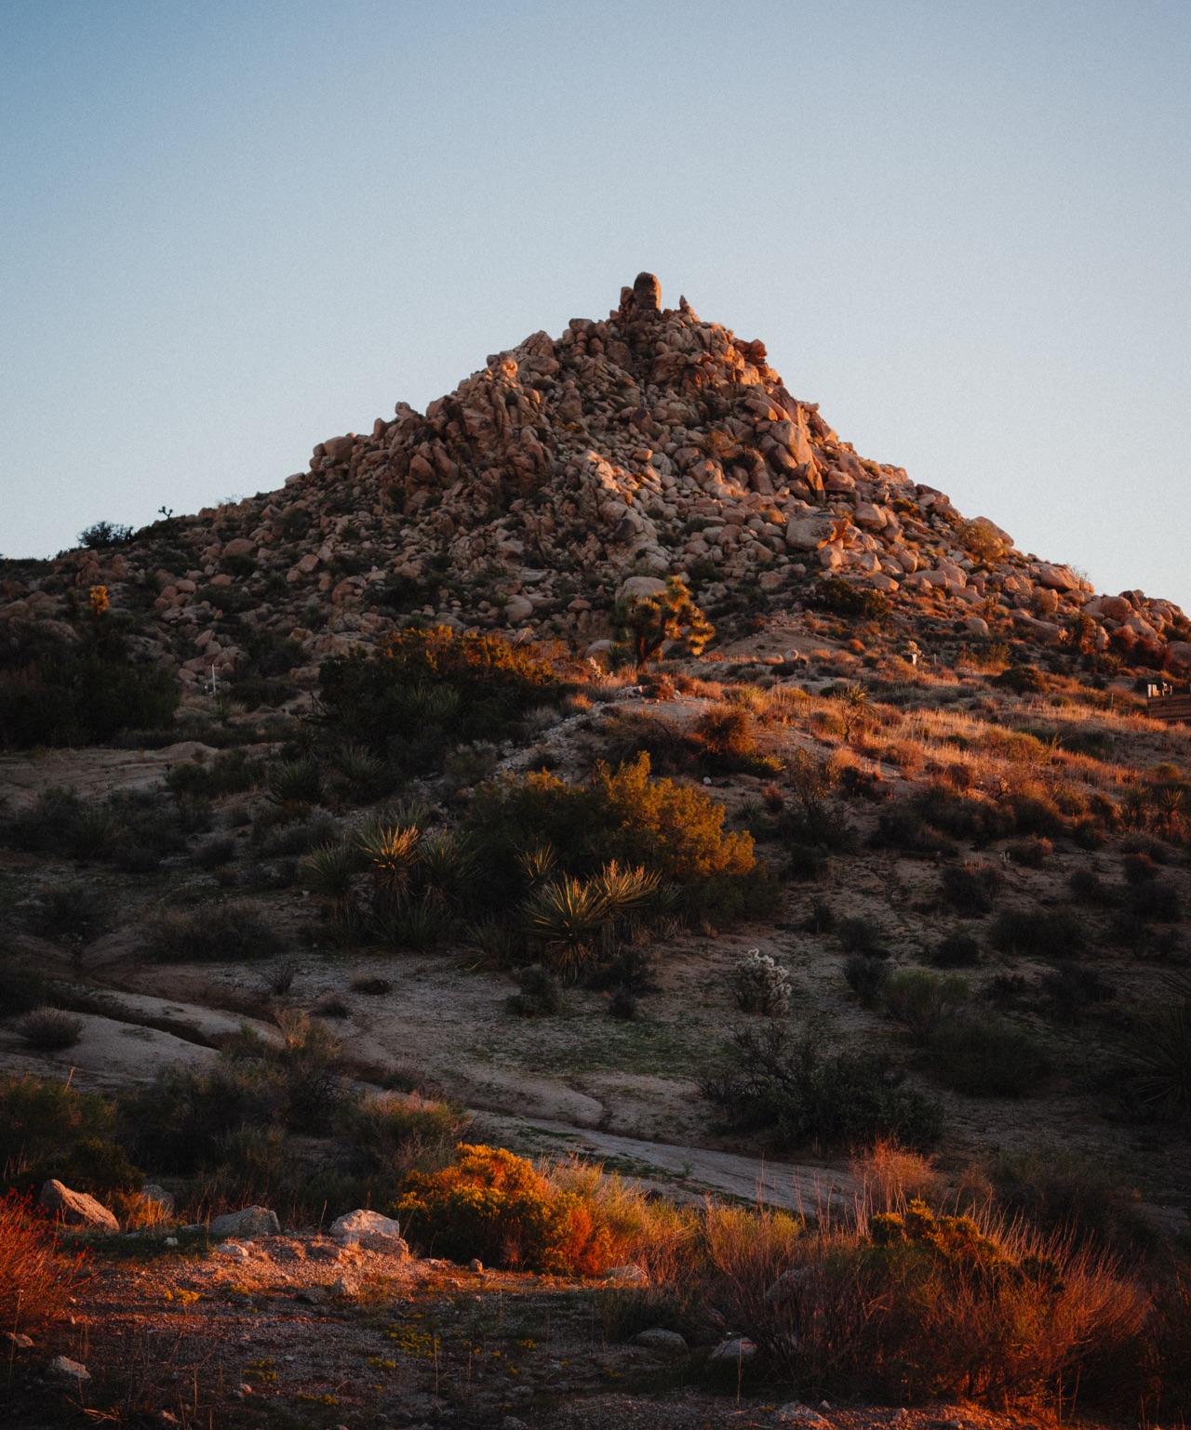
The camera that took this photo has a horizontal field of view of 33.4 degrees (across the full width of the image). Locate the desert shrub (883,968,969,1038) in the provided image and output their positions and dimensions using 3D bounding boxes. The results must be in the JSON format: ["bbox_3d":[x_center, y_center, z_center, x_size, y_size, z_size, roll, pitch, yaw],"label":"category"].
[{"bbox_3d":[3.277,2.861,19.700,0.845,0.658,0.761,0,-2,0],"label":"desert shrub"}]

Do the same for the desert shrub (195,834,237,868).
[{"bbox_3d":[-6.111,2.194,32.000,0.698,0.585,0.698,0,-2,0],"label":"desert shrub"}]

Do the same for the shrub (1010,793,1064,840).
[{"bbox_3d":[7.458,1.720,33.500,0.919,0.739,0.827,0,-2,0],"label":"shrub"}]

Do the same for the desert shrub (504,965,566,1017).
[{"bbox_3d":[-0.596,2.743,19.700,0.610,0.513,0.579,0,0,0],"label":"desert shrub"}]

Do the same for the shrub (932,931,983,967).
[{"bbox_3d":[4.373,2.827,24.000,0.608,0.439,0.577,0,-2,0],"label":"shrub"}]

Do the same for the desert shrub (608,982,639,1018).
[{"bbox_3d":[0.302,3.107,21.500,0.333,0.373,0.333,0,-2,0],"label":"desert shrub"}]

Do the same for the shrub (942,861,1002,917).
[{"bbox_3d":[5.213,2.427,27.500,0.870,0.735,0.827,0,-2,0],"label":"shrub"}]

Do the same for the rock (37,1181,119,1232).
[{"bbox_3d":[-2.030,1.933,7.800,0.318,0.192,0.223,0,-2,0],"label":"rock"}]

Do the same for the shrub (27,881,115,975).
[{"bbox_3d":[-6.489,2.627,24.500,1.120,1.103,0.952,0,0,0],"label":"shrub"}]

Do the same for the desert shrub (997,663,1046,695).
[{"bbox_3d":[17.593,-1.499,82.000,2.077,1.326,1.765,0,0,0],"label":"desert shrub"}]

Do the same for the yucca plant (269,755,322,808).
[{"bbox_3d":[-6.654,1.470,44.000,1.176,1.176,1.176,0,-1,0],"label":"yucca plant"}]

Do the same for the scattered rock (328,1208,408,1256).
[{"bbox_3d":[-0.803,1.826,7.000,0.276,0.172,0.221,0,0,0],"label":"scattered rock"}]

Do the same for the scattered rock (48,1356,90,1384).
[{"bbox_3d":[-1.379,1.717,5.200,0.110,0.059,0.093,0,-2,0],"label":"scattered rock"}]

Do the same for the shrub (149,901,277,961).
[{"bbox_3d":[-5.879,3.324,30.500,1.974,0.922,1.382,0,-1,0],"label":"shrub"}]

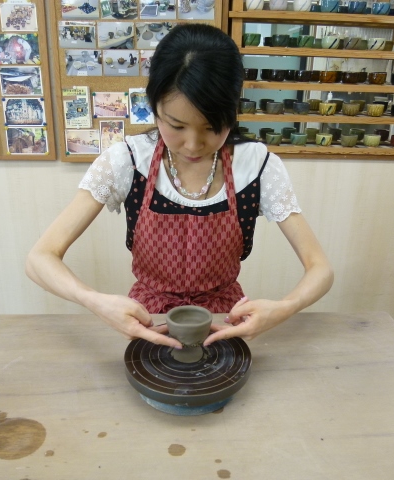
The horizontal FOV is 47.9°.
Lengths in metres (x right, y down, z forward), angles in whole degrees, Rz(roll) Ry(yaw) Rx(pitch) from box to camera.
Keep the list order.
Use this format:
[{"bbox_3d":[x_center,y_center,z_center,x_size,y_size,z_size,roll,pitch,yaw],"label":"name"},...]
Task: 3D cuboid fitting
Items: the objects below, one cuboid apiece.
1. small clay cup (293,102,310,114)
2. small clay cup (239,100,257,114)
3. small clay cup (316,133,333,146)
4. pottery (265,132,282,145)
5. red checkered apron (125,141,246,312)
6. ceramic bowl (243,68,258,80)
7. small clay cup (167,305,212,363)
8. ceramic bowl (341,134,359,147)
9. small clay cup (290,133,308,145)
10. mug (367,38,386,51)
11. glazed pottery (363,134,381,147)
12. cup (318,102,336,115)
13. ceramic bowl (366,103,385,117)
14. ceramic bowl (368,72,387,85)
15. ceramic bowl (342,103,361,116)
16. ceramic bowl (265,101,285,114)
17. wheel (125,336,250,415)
[{"bbox_3d":[0.473,-0.596,2.009,0.072,0.050,0.072,1,19,0],"label":"small clay cup"},{"bbox_3d":[0.230,-0.593,1.990,0.070,0.052,0.070,0,19,-5],"label":"small clay cup"},{"bbox_3d":[0.541,-0.427,1.889,0.066,0.049,0.066,0,20,-4],"label":"small clay cup"},{"bbox_3d":[0.325,-0.426,1.873,0.064,0.045,0.064,0,20,-4],"label":"pottery"},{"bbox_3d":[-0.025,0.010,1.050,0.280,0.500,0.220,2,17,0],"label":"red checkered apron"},{"bbox_3d":[0.212,-0.662,1.781,0.065,0.045,0.065,1,20,0],"label":"ceramic bowl"},{"bbox_3d":[-0.012,0.149,0.702,0.070,0.068,0.070,1,19,0],"label":"small clay cup"},{"bbox_3d":[0.669,-0.434,1.940,0.074,0.051,0.074,2,17,-1],"label":"ceramic bowl"},{"bbox_3d":[0.431,-0.426,1.881,0.067,0.046,0.067,0,20,-4],"label":"small clay cup"},{"bbox_3d":[0.744,-0.806,1.830,0.074,0.051,0.074,1,17,-5],"label":"mug"},{"bbox_3d":[0.771,-0.434,1.948,0.074,0.051,0.074,1,17,-5],"label":"glazed pottery"},{"bbox_3d":[0.594,-0.594,2.019,0.074,0.052,0.074,1,19,0],"label":"cup"},{"bbox_3d":[0.750,-0.544,1.863,0.064,0.049,0.064,1,20,0],"label":"ceramic bowl"},{"bbox_3d":[0.741,-0.662,1.820,0.066,0.046,0.066,1,20,0],"label":"ceramic bowl"},{"bbox_3d":[0.663,-0.557,1.901,0.074,0.051,0.074,2,17,-1],"label":"ceramic bowl"},{"bbox_3d":[0.330,-0.556,1.873,0.074,0.051,0.074,1,17,-5],"label":"ceramic bowl"},{"bbox_3d":[-0.016,0.231,0.784,0.220,0.055,0.220,2,17,-1],"label":"wheel"}]

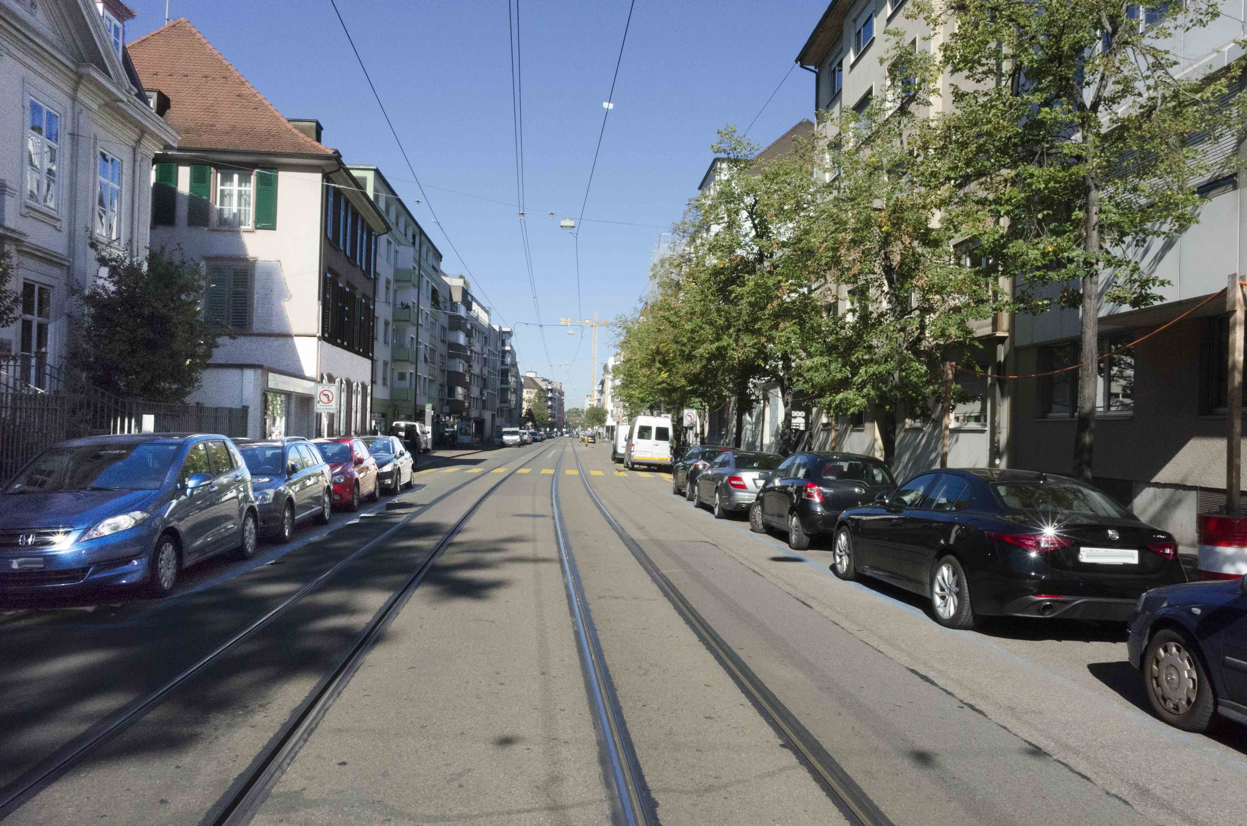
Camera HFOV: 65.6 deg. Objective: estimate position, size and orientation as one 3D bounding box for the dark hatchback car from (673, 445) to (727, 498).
[{"bbox_3d":[2.457,1.579,26.533,1.740,1.480,4.100,1,-1,-5],"label":"dark hatchback car"}]

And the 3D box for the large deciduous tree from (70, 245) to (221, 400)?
[{"bbox_3d":[-10.400,-0.934,21.000,3.200,5.500,3.200,1,-1,-5],"label":"large deciduous tree"}]

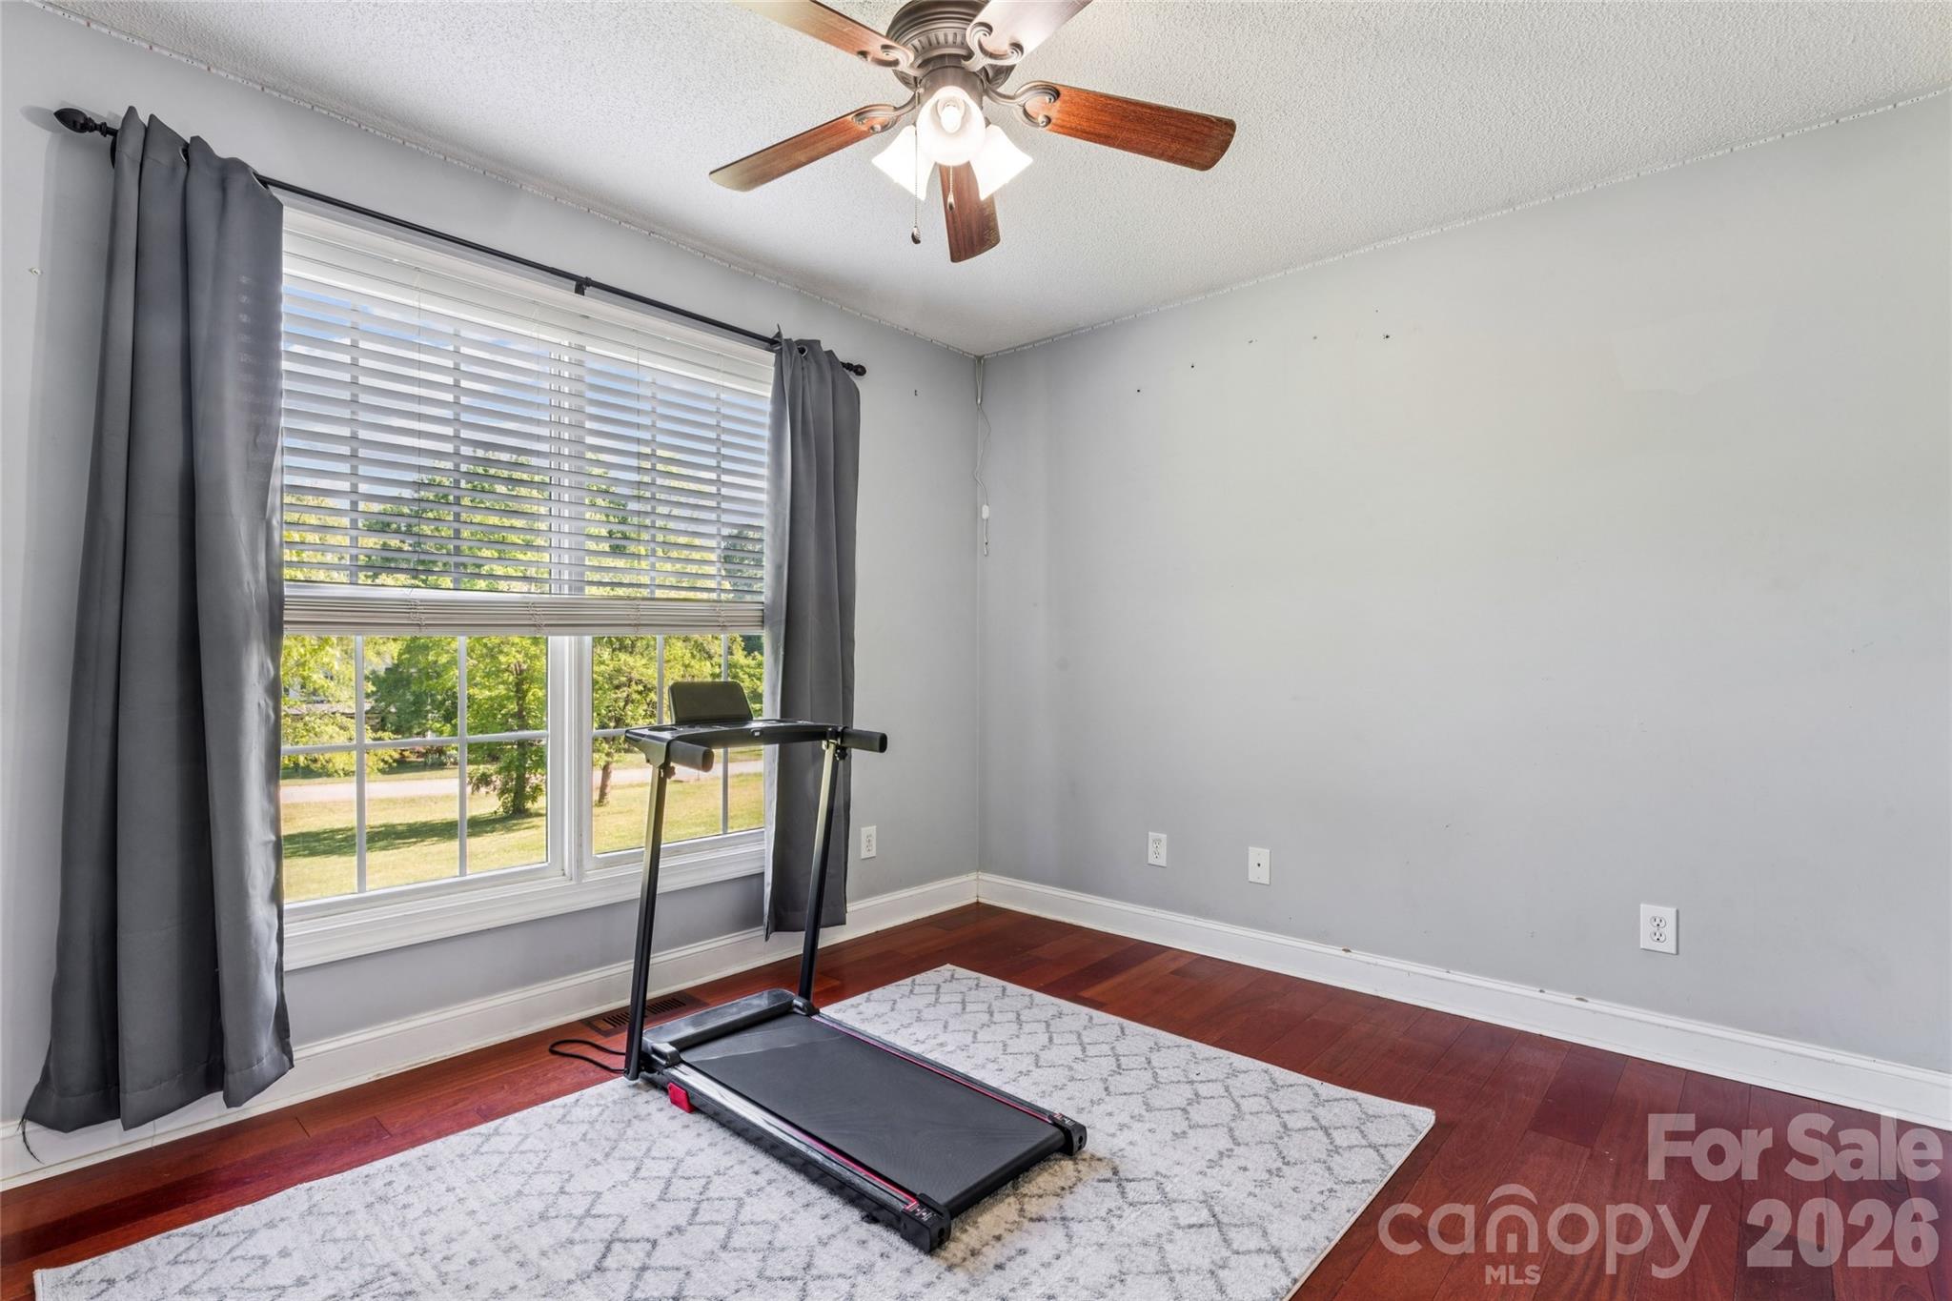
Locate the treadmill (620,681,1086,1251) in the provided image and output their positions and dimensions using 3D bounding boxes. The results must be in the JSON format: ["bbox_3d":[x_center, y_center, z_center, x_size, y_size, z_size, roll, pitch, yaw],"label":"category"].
[{"bbox_3d":[-0.320,0.588,2.107,1.100,1.040,0.610,0,0,41],"label":"treadmill"}]

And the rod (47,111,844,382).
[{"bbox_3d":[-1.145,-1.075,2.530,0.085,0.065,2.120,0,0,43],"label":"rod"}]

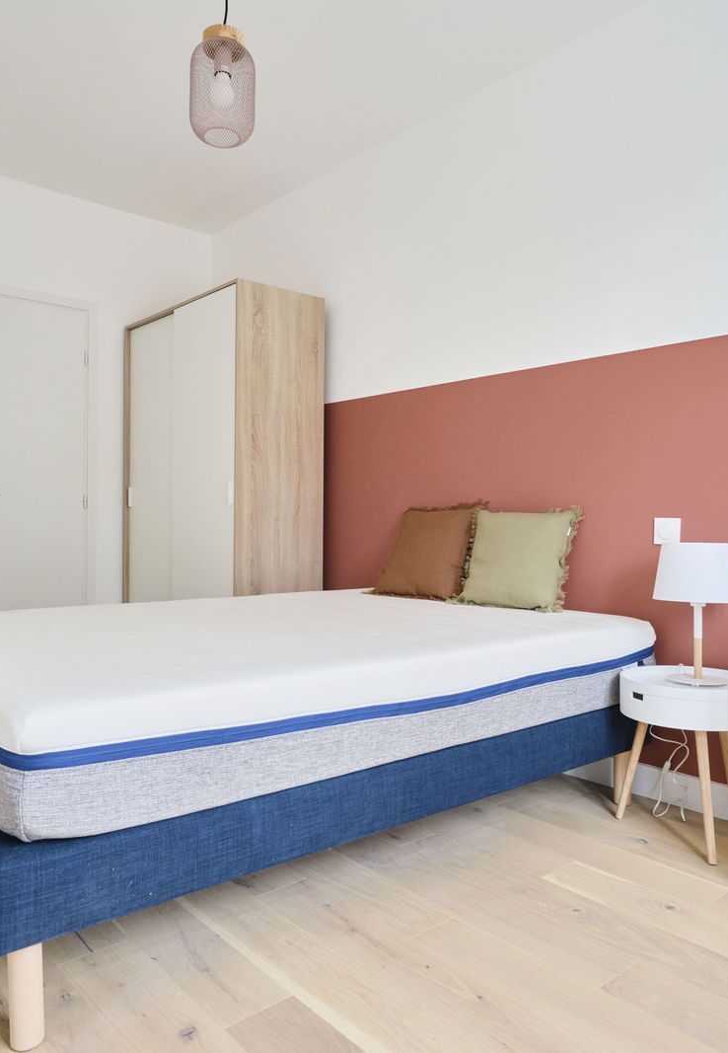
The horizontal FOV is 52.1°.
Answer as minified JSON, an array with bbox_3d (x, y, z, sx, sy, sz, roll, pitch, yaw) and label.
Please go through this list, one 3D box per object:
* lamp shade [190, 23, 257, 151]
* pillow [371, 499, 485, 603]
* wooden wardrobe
[{"bbox_3d":[-0.344,-1.068,1.820,0.158,0.245,0.158,1,0,0],"label":"lamp shade"},{"bbox_3d":[0.256,0.101,3.092,0.130,0.410,0.430,27,-18,-39],"label":"pillow"},{"bbox_3d":[-0.793,-0.130,4.012,0.510,2.005,1.180,0,0,-42],"label":"wooden wardrobe"}]

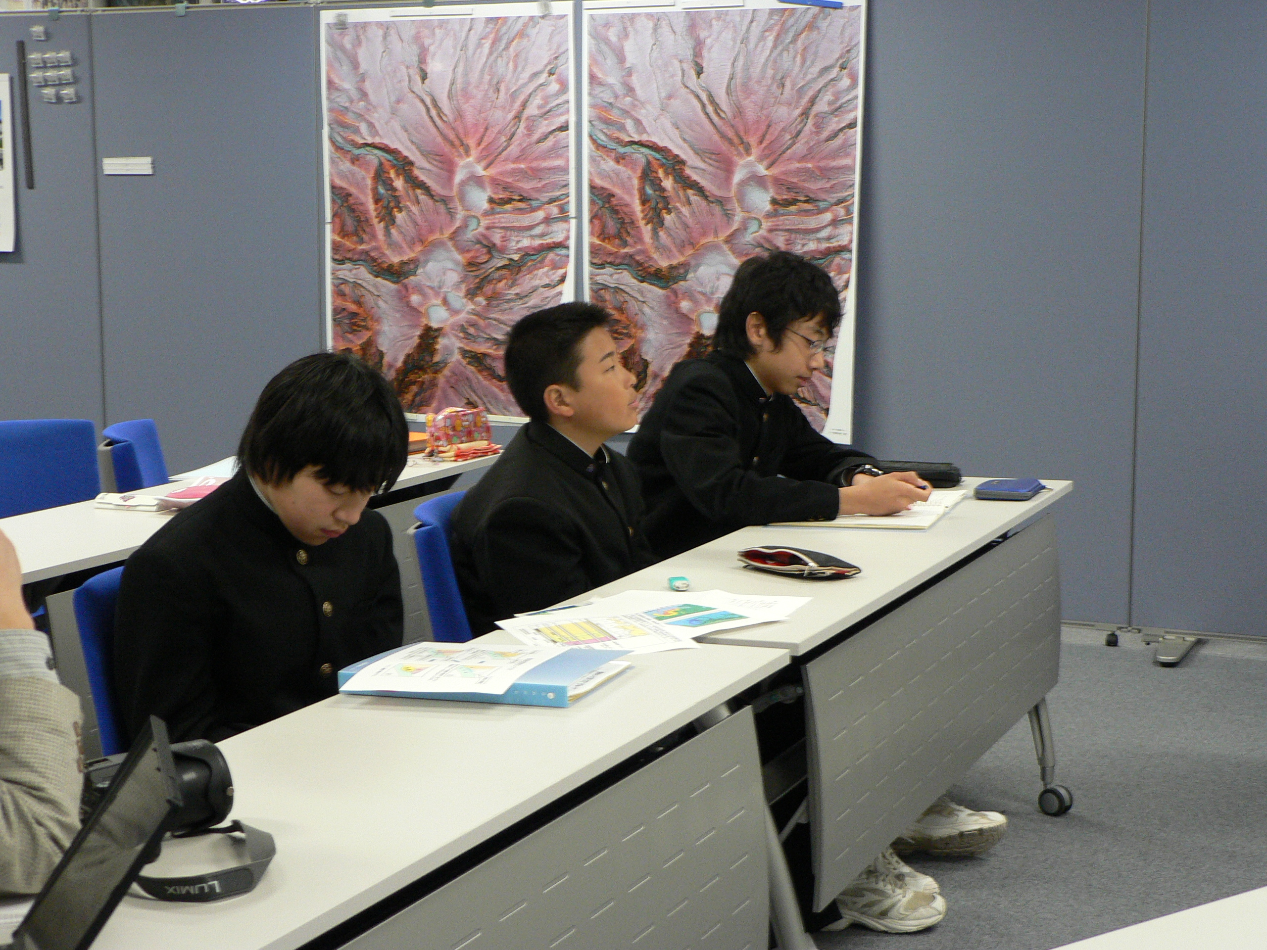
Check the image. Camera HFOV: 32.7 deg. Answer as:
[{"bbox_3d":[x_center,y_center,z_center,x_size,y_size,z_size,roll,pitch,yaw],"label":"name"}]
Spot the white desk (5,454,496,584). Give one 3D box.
[{"bbox_3d":[-0.870,0.396,4.585,0.460,0.705,1.800,3,9,24],"label":"white desk"}]

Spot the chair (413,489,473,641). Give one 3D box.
[{"bbox_3d":[-0.061,0.442,3.881,0.550,0.800,0.500,4,9,29],"label":"chair"}]

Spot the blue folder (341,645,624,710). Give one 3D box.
[{"bbox_3d":[-0.191,0.259,2.857,0.308,0.030,0.230,2,8,19],"label":"blue folder"}]

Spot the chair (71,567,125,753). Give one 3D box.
[{"bbox_3d":[-0.432,0.541,3.167,0.550,0.800,0.500,3,8,23],"label":"chair"}]

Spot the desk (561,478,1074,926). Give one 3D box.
[{"bbox_3d":[0.396,0.467,4.036,0.460,0.705,1.800,3,8,23],"label":"desk"}]

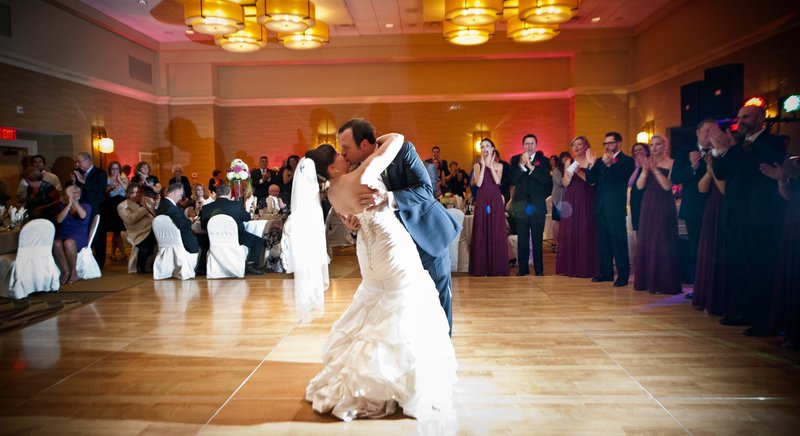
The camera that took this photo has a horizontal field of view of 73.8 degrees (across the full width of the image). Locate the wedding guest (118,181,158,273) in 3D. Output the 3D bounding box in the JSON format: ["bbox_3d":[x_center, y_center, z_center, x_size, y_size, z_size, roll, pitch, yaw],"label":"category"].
[{"bbox_3d":[-3.729,0.135,7.600,0.700,1.280,0.520,0,5,17],"label":"wedding guest"}]

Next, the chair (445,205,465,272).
[{"bbox_3d":[0.652,0.282,7.369,0.450,0.865,0.540,-2,4,-7],"label":"chair"}]

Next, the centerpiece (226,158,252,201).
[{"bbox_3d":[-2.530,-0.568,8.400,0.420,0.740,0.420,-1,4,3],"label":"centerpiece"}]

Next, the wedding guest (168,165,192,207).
[{"bbox_3d":[-3.929,-0.157,9.546,0.500,1.578,0.360,-3,5,-25],"label":"wedding guest"}]

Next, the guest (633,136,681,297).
[{"bbox_3d":[2.793,-0.044,5.728,0.460,1.680,0.500,-5,6,-44],"label":"guest"}]

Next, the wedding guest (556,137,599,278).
[{"bbox_3d":[2.248,-0.152,6.750,0.540,1.740,0.460,3,6,39],"label":"wedding guest"}]

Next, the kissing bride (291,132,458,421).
[{"bbox_3d":[-0.140,0.292,3.180,0.800,1.540,0.900,3,6,38],"label":"kissing bride"}]

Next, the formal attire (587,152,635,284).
[{"bbox_3d":[2.460,0.004,6.236,0.400,1.520,0.560,-4,5,-37],"label":"formal attire"}]

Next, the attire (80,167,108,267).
[{"bbox_3d":[-4.543,0.007,7.950,0.420,1.510,0.500,-5,6,-41],"label":"attire"}]

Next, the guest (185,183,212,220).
[{"bbox_3d":[-3.302,0.060,8.837,0.500,1.240,0.650,-2,5,-18],"label":"guest"}]

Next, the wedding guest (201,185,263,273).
[{"bbox_3d":[-2.296,0.131,7.350,0.620,1.270,0.800,3,6,39],"label":"wedding guest"}]

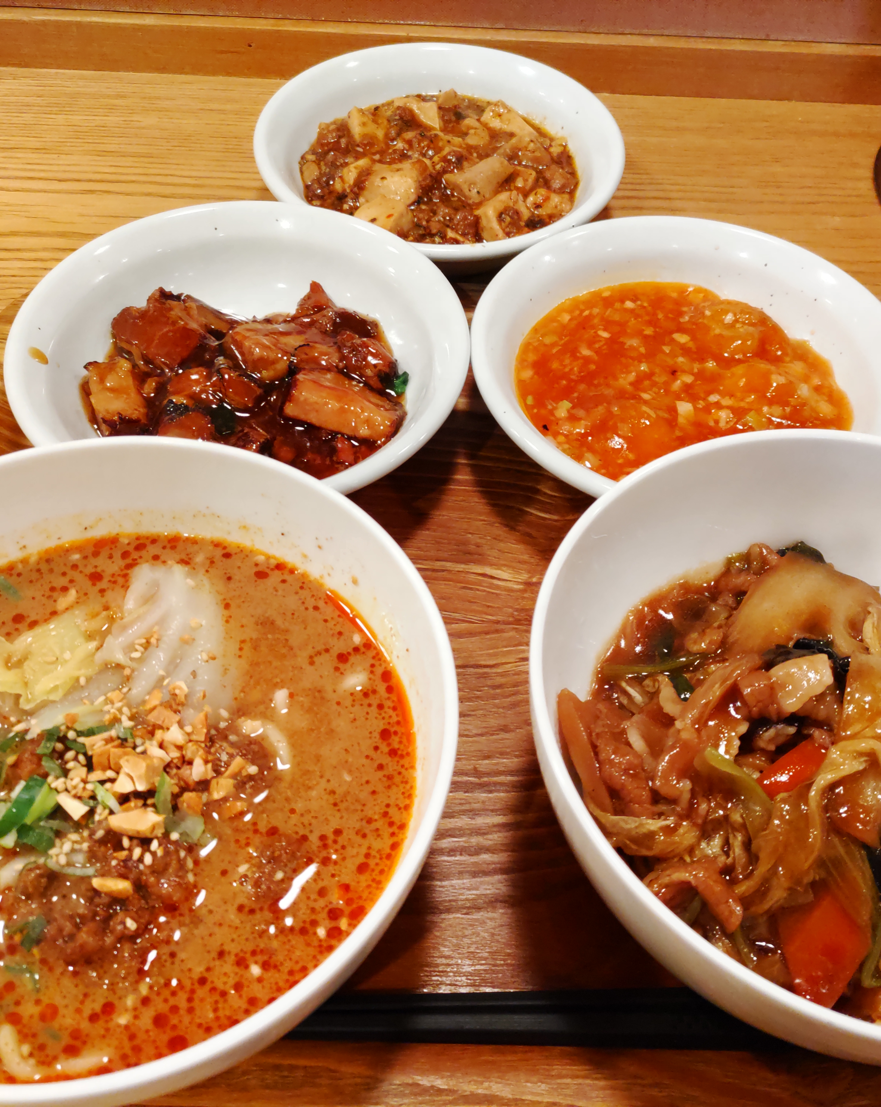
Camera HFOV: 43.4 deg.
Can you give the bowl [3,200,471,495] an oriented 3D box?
[{"bbox_3d":[-0.068,-0.061,0.394,0.155,0.045,0.155,1,53,-2],"label":"bowl"}]

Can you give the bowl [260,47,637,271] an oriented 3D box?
[{"bbox_3d":[0.000,-0.161,0.480,0.155,0.045,0.155,1,53,-2],"label":"bowl"}]

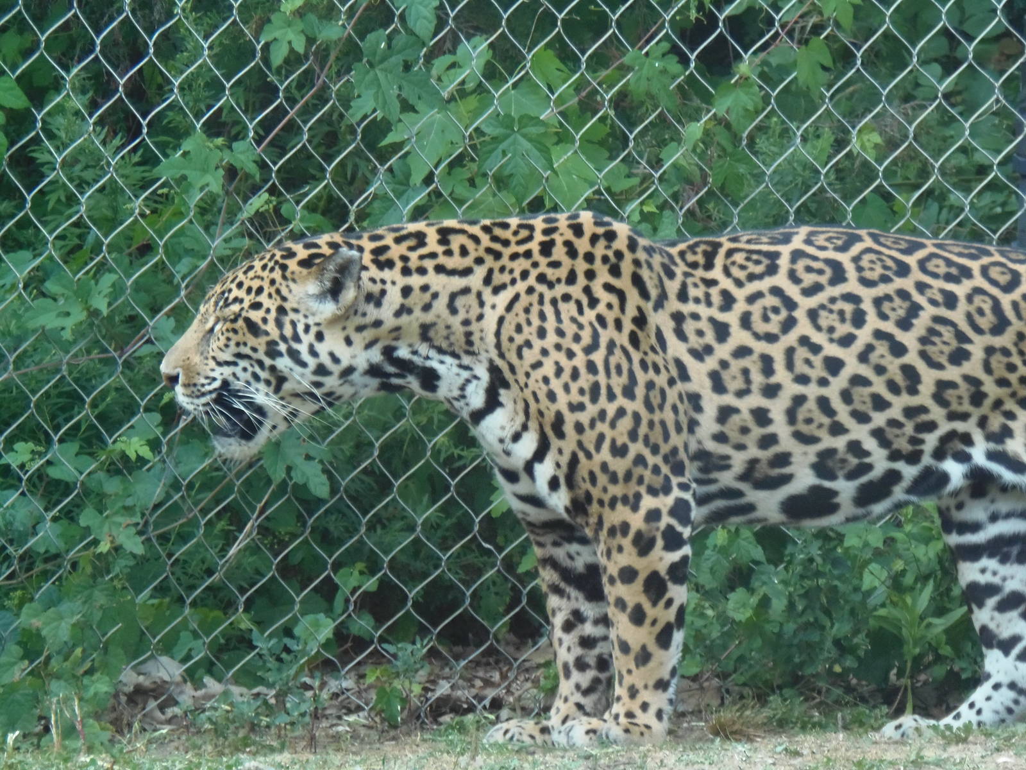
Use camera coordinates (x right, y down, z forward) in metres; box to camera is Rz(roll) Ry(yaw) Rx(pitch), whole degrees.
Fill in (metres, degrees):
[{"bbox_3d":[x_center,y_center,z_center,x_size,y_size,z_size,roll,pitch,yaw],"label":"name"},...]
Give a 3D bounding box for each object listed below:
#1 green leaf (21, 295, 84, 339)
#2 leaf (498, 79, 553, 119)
[{"bbox_3d":[-0.580,-0.084,10.460,0.080,0.053,0.045,1,4,0],"label":"green leaf"},{"bbox_3d":[0.013,-0.318,9.400,0.066,0.055,0.030,0,2,0],"label":"leaf"}]

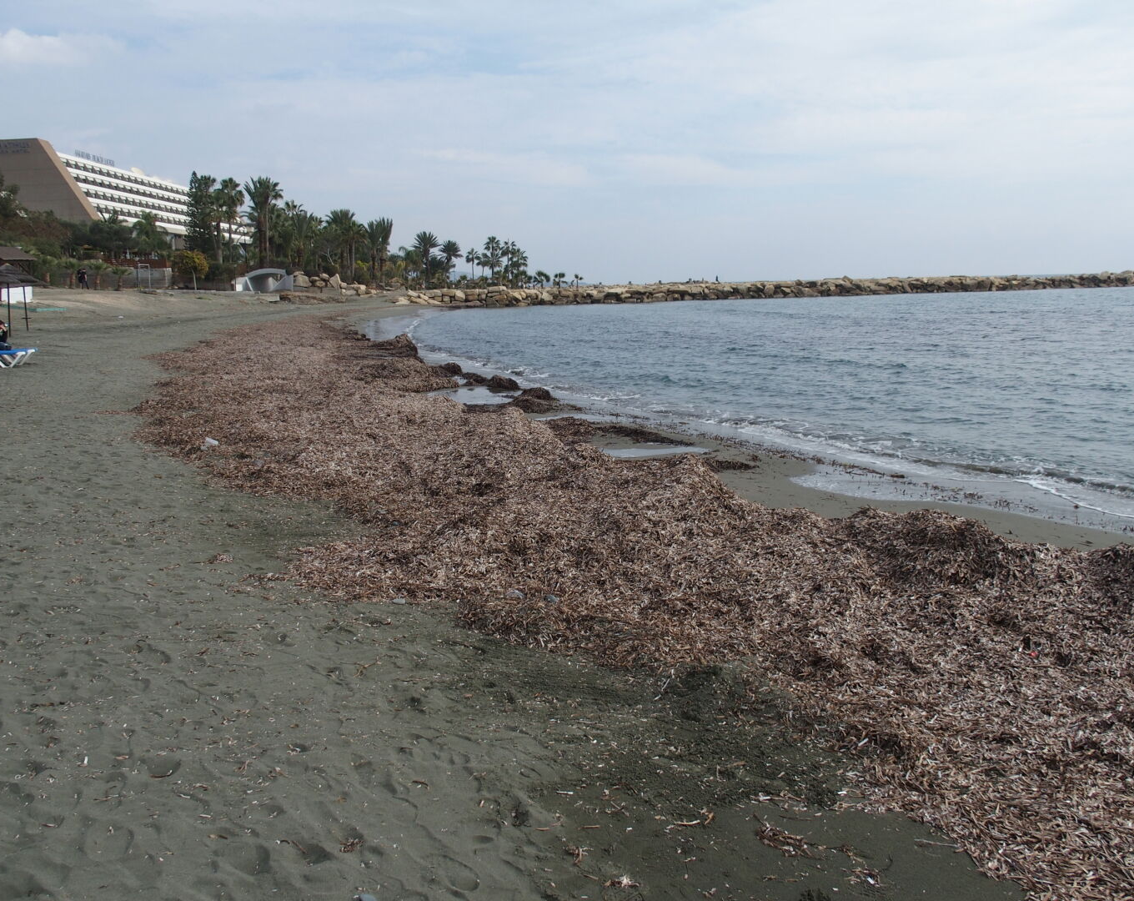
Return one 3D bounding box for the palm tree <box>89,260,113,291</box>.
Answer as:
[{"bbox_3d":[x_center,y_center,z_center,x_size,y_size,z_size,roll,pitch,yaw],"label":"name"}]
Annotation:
[{"bbox_3d":[-38.362,-14.429,80.000,2.009,2.548,2.009,-1,10,0],"label":"palm tree"}]

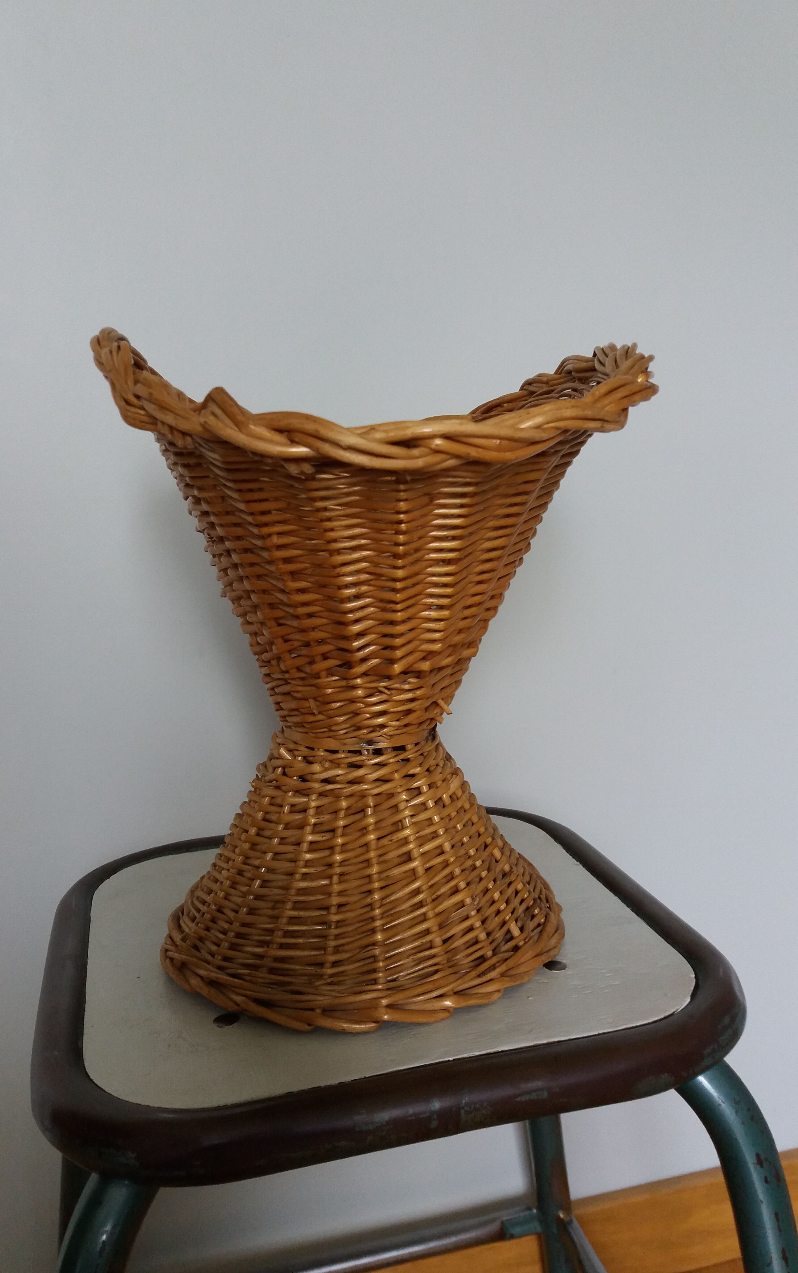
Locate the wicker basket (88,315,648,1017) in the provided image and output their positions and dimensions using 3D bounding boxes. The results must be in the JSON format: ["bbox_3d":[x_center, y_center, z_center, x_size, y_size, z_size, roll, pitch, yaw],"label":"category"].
[{"bbox_3d":[0.000,-0.001,0.517,0.273,0.301,0.235,-4,10,-9],"label":"wicker basket"}]

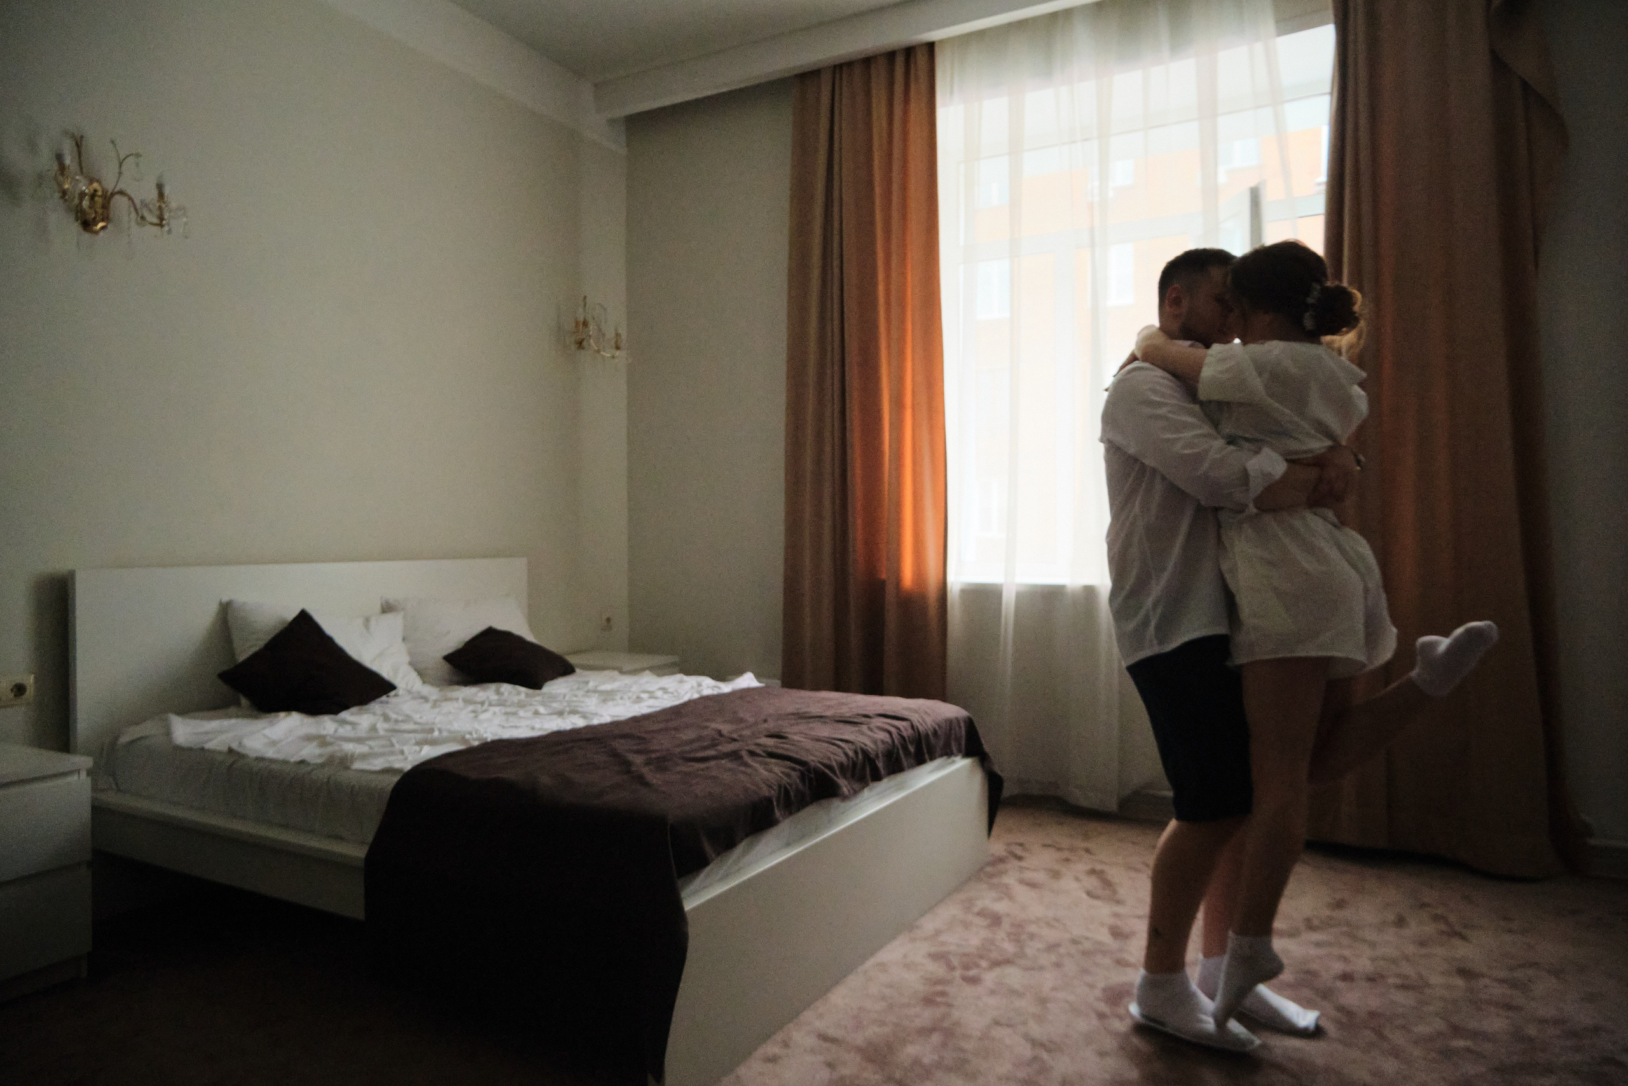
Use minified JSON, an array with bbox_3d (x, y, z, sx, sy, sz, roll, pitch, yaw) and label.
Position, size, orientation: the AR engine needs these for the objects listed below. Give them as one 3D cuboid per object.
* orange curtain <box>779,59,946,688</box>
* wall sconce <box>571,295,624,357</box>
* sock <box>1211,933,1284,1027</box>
[{"bbox_3d":[0.204,-0.515,4.477,0.770,3.150,0.170,0,0,29],"label":"orange curtain"},{"bbox_3d":[-1.026,-1.029,4.884,0.180,0.270,0.330,0,0,29],"label":"wall sconce"},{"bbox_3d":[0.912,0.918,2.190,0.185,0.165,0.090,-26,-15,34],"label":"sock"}]

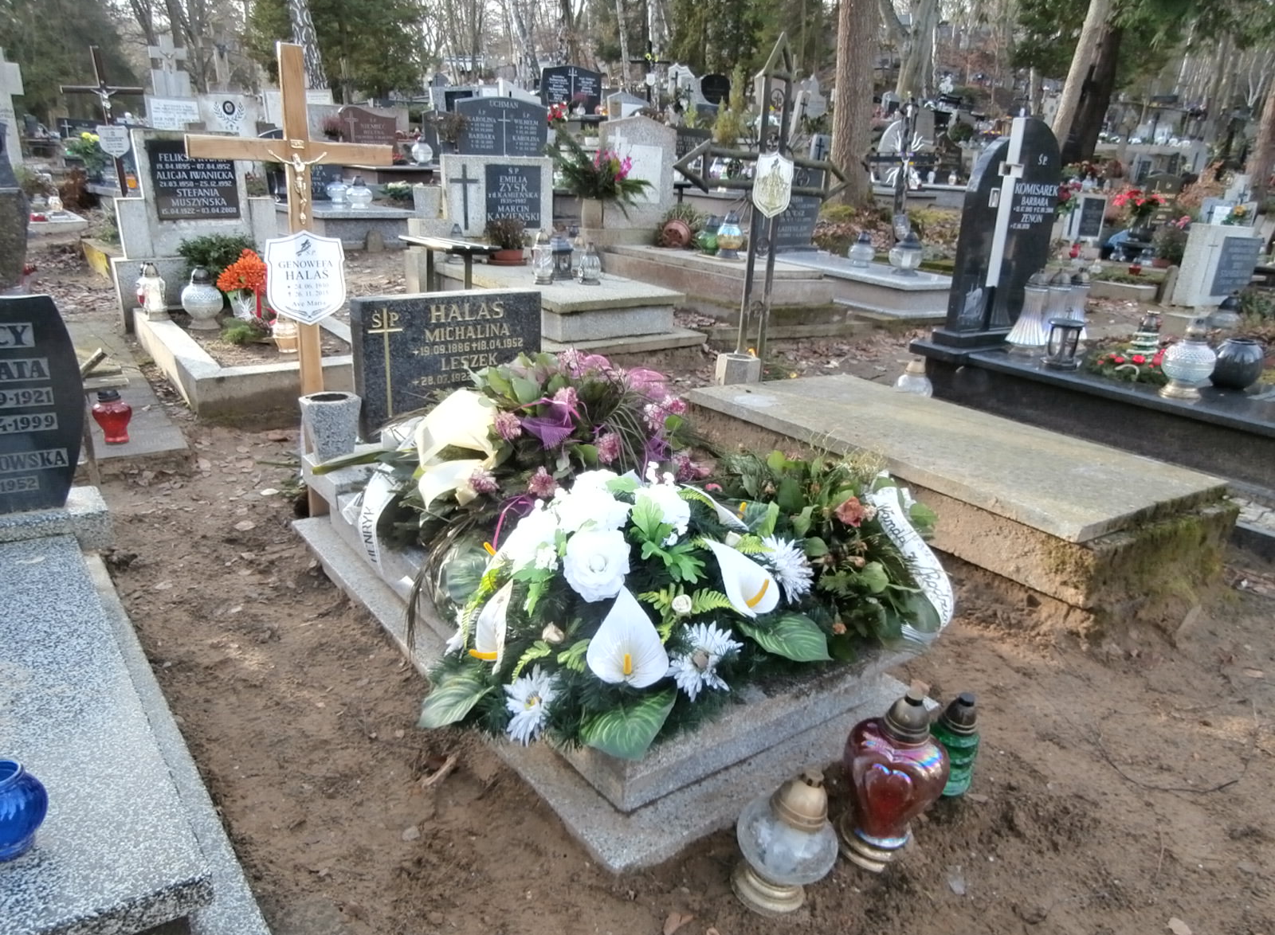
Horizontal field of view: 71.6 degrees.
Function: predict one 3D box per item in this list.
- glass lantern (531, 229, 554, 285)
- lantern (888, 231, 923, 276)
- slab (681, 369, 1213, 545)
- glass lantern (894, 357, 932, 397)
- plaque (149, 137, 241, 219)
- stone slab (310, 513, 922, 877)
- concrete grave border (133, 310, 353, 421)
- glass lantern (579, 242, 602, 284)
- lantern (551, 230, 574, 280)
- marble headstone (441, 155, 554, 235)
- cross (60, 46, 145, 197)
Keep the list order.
[{"bbox_3d":[-0.559,-1.261,5.266,0.140,0.310,0.140,2,19,-1],"label":"glass lantern"},{"bbox_3d":[2.109,-1.674,6.884,0.260,0.310,0.260,8,20,15],"label":"lantern"},{"bbox_3d":[1.137,-0.120,3.418,0.968,0.046,1.722,-9,22,-35],"label":"slab"},{"bbox_3d":[1.275,-0.385,4.120,0.170,0.250,0.170,-10,22,-33],"label":"glass lantern"},{"bbox_3d":[-2.501,-1.631,5.000,0.419,0.434,0.030,-11,25,-30],"label":"plaque"},{"bbox_3d":[-0.262,0.392,2.584,0.910,0.070,1.830,-12,24,-36],"label":"stone slab"},{"bbox_3d":[-2.233,-0.695,5.191,0.993,0.193,2.066,-11,23,-34],"label":"concrete grave border"},{"bbox_3d":[-0.280,-1.255,5.404,0.145,0.235,0.145,2,19,-1],"label":"glass lantern"},{"bbox_3d":[-0.505,-1.462,6.047,0.155,0.310,0.155,-12,24,-36],"label":"lantern"},{"bbox_3d":[-0.842,-1.652,5.350,0.681,0.459,0.120,-13,26,-33],"label":"marble headstone"},{"bbox_3d":[-3.782,-2.285,6.414,0.520,1.400,0.060,-13,26,-30],"label":"cross"}]

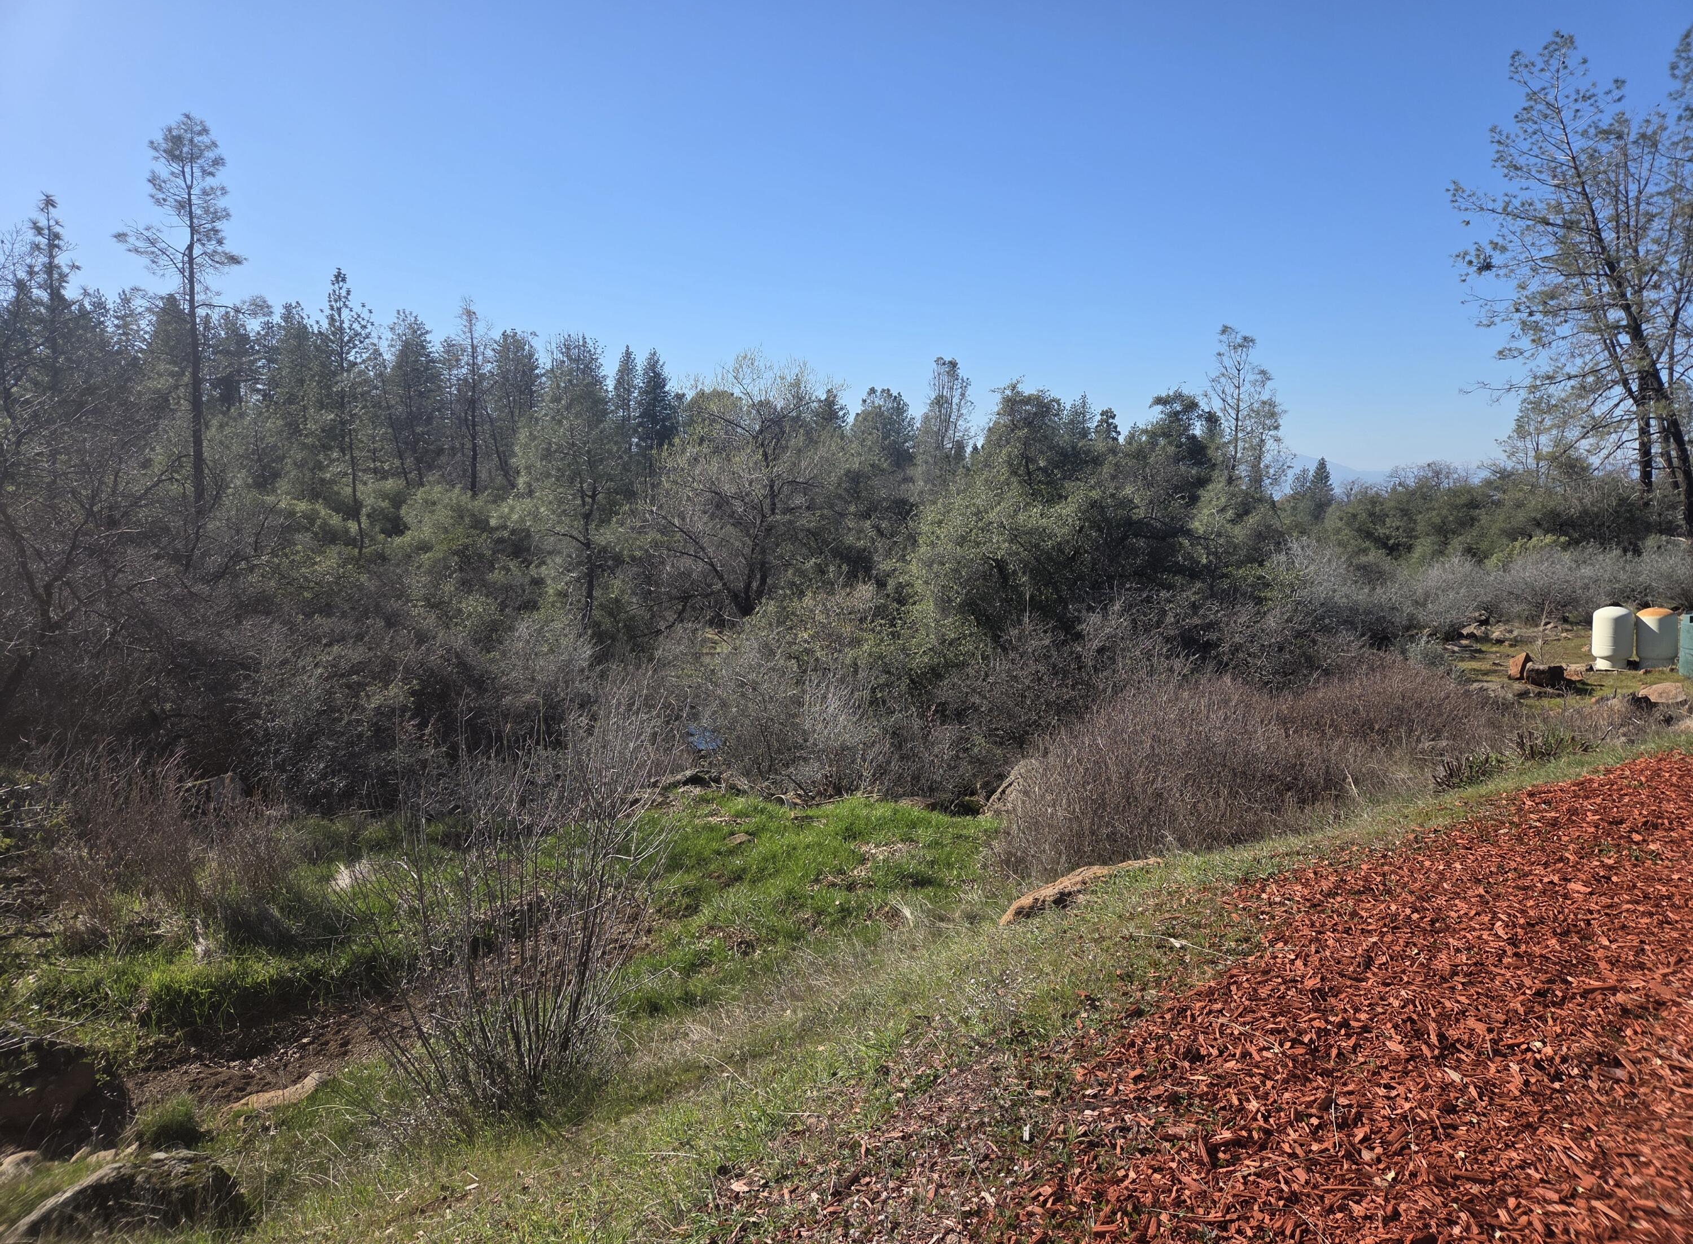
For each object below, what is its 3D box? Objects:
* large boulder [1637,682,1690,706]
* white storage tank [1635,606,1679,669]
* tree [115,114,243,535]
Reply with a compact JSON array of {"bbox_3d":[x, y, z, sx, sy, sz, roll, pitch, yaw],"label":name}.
[{"bbox_3d":[12.498,1.102,17.200,0.640,0.360,0.500,4,6,36],"label":"large boulder"},{"bbox_3d":[15.496,0.311,21.500,0.640,1.180,0.640,4,6,36],"label":"white storage tank"},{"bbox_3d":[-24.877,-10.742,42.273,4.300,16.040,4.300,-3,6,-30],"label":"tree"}]

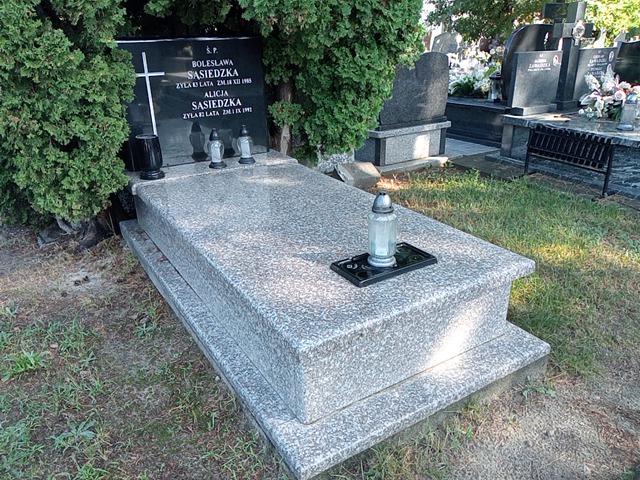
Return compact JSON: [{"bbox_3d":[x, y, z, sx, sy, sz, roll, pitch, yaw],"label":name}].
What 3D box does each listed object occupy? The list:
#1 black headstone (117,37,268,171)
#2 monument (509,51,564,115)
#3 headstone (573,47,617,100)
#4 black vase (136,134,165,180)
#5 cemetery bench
[{"bbox_3d":[-0.767,-0.866,3.258,0.914,0.731,0.103,-14,27,-29],"label":"black headstone"},{"bbox_3d":[2.240,-1.613,5.305,0.658,0.591,0.203,-14,27,-29],"label":"monument"},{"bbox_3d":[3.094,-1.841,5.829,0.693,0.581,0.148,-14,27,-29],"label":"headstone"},{"bbox_3d":[-0.980,-0.480,2.988,0.140,0.232,0.140,-14,27,-29],"label":"black vase"},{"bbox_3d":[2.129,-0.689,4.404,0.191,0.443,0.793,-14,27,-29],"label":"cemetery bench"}]

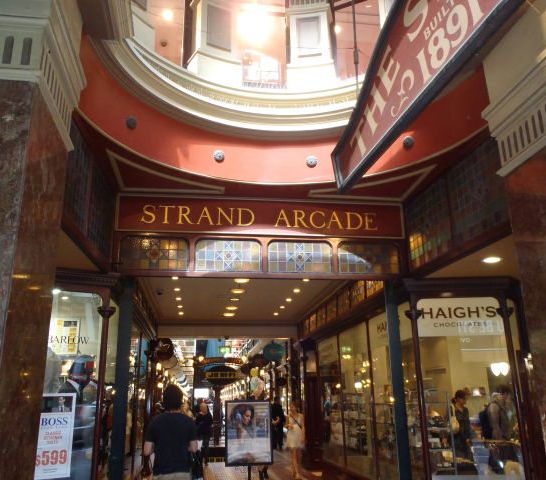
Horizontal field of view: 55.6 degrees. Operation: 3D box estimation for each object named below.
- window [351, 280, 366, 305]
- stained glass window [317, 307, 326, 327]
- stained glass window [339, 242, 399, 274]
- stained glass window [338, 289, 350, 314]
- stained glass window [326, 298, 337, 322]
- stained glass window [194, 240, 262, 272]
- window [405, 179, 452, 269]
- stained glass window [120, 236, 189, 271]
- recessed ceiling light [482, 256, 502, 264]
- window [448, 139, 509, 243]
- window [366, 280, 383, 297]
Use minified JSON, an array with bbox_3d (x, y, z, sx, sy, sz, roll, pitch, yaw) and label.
[{"bbox_3d":[1.482,0.921,9.104,0.050,0.400,0.860,1,-17,-8],"label":"window"},{"bbox_3d":[1.187,1.887,12.671,0.080,0.401,0.842,2,-17,-8],"label":"stained glass window"},{"bbox_3d":[1.389,0.262,7.476,0.925,0.484,0.080,2,-17,-8],"label":"stained glass window"},{"bbox_3d":[1.471,1.293,10.759,0.080,0.399,0.907,2,-17,-8],"label":"stained glass window"},{"bbox_3d":[1.328,1.590,11.719,0.080,0.409,0.864,2,-17,-8],"label":"stained glass window"},{"bbox_3d":[-0.609,0.230,7.184,0.900,0.450,0.050,1,-17,-8],"label":"stained glass window"},{"bbox_3d":[2.050,-0.175,6.926,0.050,0.930,1.250,1,-17,-8],"label":"window"},{"bbox_3d":[-1.604,0.203,7.047,0.910,0.455,0.050,1,-17,-8],"label":"stained glass window"},{"bbox_3d":[2.654,0.248,6.273,0.190,0.050,0.190,1,-17,-8],"label":"recessed ceiling light"},{"bbox_3d":[2.238,-0.528,5.700,0.080,0.898,1.151,2,-17,-8],"label":"window"},{"bbox_3d":[1.612,0.647,8.215,0.050,0.400,0.860,1,-17,-8],"label":"window"}]

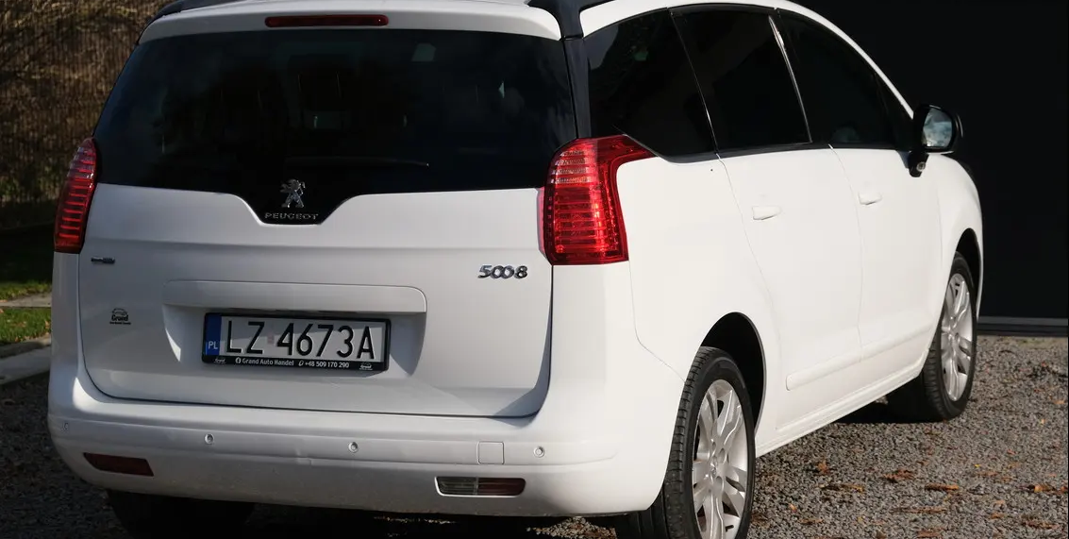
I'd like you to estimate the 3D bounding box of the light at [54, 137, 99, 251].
[{"bbox_3d":[-1.217,-0.214,6.710,0.215,0.315,0.310,1,6,23],"label":"light"}]

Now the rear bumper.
[{"bbox_3d":[-0.545,0.283,6.404,1.800,0.650,0.530,1,6,23],"label":"rear bumper"}]

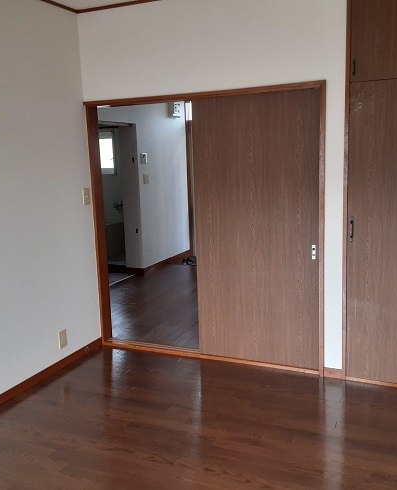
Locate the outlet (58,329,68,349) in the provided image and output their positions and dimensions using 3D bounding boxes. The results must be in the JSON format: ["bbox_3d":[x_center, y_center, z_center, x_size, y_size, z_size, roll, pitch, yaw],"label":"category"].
[{"bbox_3d":[-0.939,0.655,3.537,0.011,0.120,0.072,2,11,25],"label":"outlet"}]

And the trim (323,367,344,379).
[{"bbox_3d":[0.855,0.810,3.217,0.120,0.065,0.015,2,11,25],"label":"trim"}]

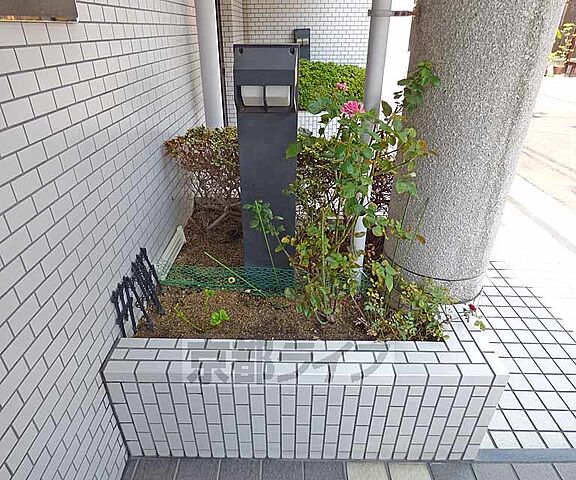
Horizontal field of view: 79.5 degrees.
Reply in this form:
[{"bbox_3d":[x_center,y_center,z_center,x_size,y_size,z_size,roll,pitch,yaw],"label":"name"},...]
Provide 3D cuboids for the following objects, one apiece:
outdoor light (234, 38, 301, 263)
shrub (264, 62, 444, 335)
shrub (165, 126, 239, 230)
[{"bbox_3d":[-0.068,-0.222,1.320,0.205,0.910,0.155,0,29,1],"label":"outdoor light"},{"bbox_3d":[0.198,-0.105,1.141,0.540,0.860,0.420,0,29,1],"label":"shrub"},{"bbox_3d":[-0.348,-0.325,1.871,0.440,0.520,0.460,0,29,1],"label":"shrub"}]

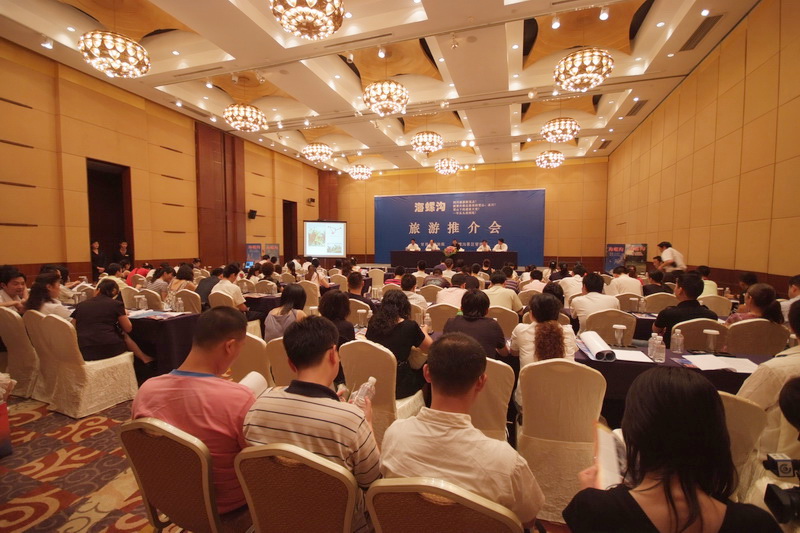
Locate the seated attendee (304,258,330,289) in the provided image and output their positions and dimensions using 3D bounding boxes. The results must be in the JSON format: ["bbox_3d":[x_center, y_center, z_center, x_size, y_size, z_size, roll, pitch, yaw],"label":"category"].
[{"bbox_3d":[-1.568,0.570,6.551,0.500,1.230,0.750,2,4,34],"label":"seated attendee"}]

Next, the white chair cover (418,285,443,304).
[{"bbox_3d":[0.581,0.766,5.669,0.450,0.935,0.520,1,3,19],"label":"white chair cover"}]

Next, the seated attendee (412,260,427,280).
[{"bbox_3d":[0.470,0.507,7.446,0.500,1.270,0.750,1,3,19],"label":"seated attendee"}]

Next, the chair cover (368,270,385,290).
[{"bbox_3d":[-0.560,0.523,9.334,0.460,0.920,0.550,1,3,17],"label":"chair cover"}]

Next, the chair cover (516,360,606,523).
[{"bbox_3d":[0.953,0.969,2.103,0.455,0.933,0.540,1,3,15],"label":"chair cover"}]

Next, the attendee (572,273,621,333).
[{"bbox_3d":[2.222,0.700,3.808,0.520,1.240,0.750,1,3,15],"label":"attendee"}]

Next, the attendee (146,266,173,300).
[{"bbox_3d":[-4.216,0.619,5.841,0.480,1.250,0.760,1,3,20],"label":"attendee"}]

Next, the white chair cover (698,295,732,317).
[{"bbox_3d":[4.192,0.844,4.613,0.470,0.935,0.540,1,3,20],"label":"white chair cover"}]

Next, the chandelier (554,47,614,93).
[{"bbox_3d":[3.884,-4.139,7.061,1.114,0.608,1.114,1,3,19],"label":"chandelier"}]

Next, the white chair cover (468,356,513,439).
[{"bbox_3d":[0.459,0.949,2.115,0.460,0.910,0.540,1,3,14],"label":"white chair cover"}]

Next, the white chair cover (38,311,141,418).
[{"bbox_3d":[-2.935,0.862,3.187,0.470,0.910,0.540,2,4,24],"label":"white chair cover"}]

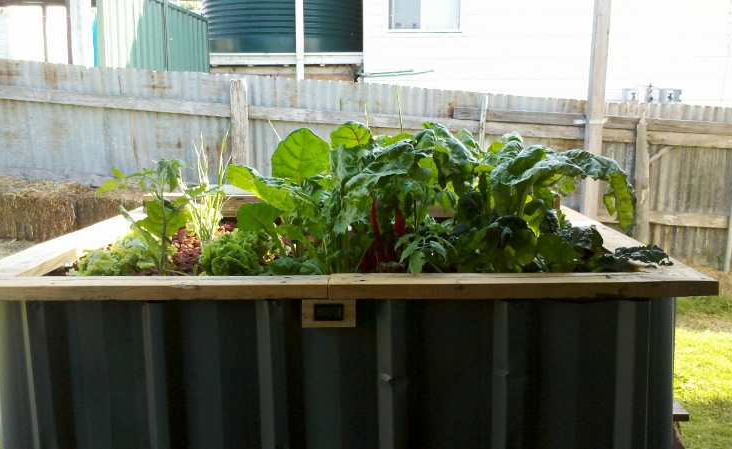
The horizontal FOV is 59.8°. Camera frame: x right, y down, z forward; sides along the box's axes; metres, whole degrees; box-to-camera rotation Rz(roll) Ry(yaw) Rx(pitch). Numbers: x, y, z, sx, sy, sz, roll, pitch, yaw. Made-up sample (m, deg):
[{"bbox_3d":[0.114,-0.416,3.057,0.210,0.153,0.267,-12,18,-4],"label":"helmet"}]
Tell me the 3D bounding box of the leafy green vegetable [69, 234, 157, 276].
[{"bbox_3d":[-0.534,0.064,1.340,0.185,0.095,0.170,-1,7,0],"label":"leafy green vegetable"}]

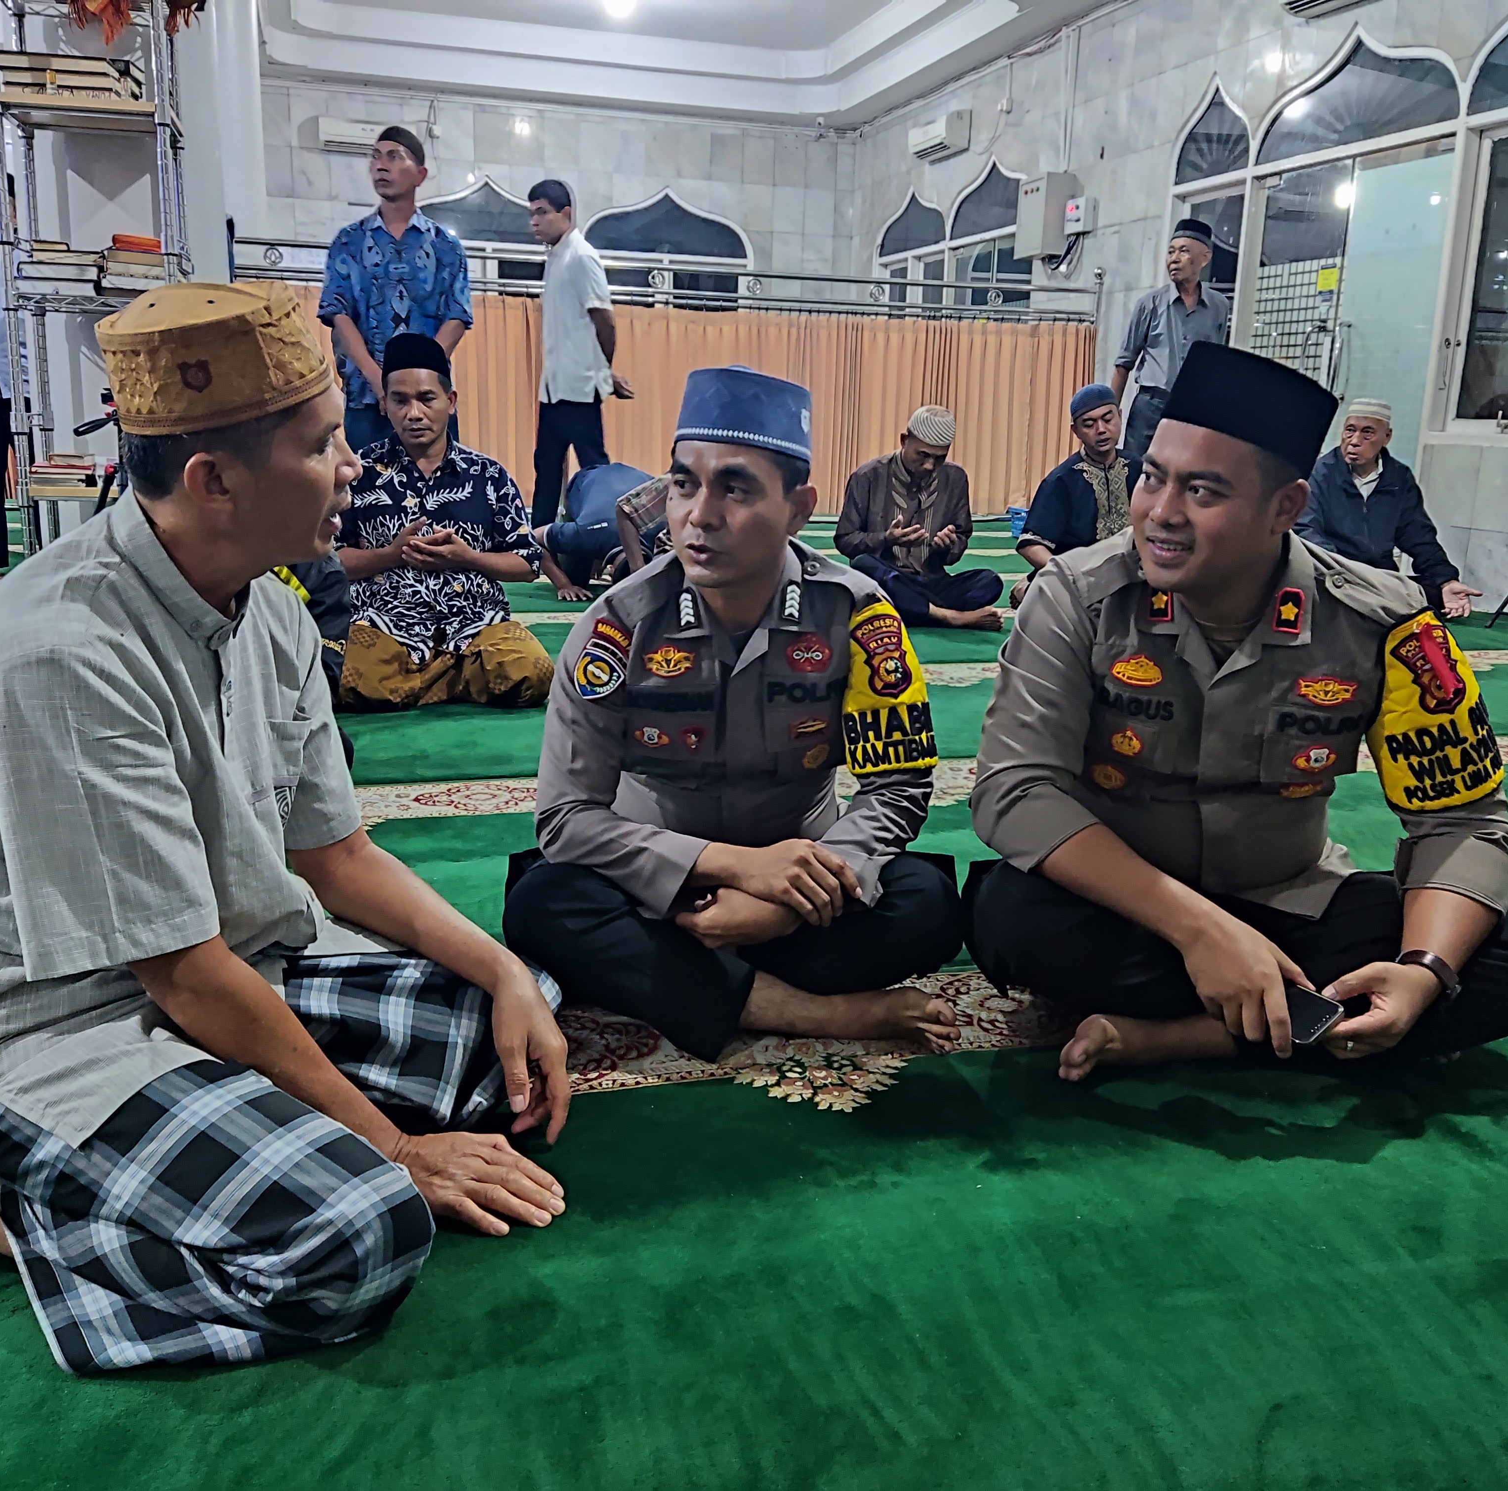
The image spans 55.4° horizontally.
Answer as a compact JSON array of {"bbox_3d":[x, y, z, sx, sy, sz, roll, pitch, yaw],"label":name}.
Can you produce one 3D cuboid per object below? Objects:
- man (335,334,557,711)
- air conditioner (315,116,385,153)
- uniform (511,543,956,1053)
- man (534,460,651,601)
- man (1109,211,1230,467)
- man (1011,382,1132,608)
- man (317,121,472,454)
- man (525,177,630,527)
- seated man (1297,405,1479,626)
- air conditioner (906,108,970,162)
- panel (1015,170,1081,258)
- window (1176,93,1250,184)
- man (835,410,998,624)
[{"bbox_3d":[-0.881,-0.647,3.993,0.590,0.945,0.650,-1,13,-12],"label":"man"},{"bbox_3d":[-3.376,-5.308,12.598,0.810,0.280,0.210,-2,14,-16],"label":"air conditioner"},{"bbox_3d":[-0.028,0.021,2.064,0.630,0.620,0.570,2,13,0],"label":"uniform"},{"bbox_3d":[-0.602,-0.954,6.250,0.600,0.540,0.950,-1,13,-14],"label":"man"},{"bbox_3d":[1.926,-1.513,6.543,0.480,1.670,0.310,8,15,23],"label":"man"},{"bbox_3d":[1.297,-0.885,5.380,0.660,0.910,0.640,0,13,-8],"label":"man"},{"bbox_3d":[-1.227,-1.271,5.032,0.520,1.670,0.330,-1,13,-12],"label":"man"},{"bbox_3d":[-0.755,-1.463,5.965,0.360,1.660,0.450,-6,16,-31],"label":"man"},{"bbox_3d":[2.633,-0.969,6.039,0.710,0.890,0.600,8,15,23],"label":"seated man"},{"bbox_3d":[1.540,-5.017,11.842,0.210,0.290,0.810,-2,14,-16],"label":"air conditioner"},{"bbox_3d":[2.070,-3.747,10.186,0.220,0.540,0.400,-2,14,-16],"label":"panel"},{"bbox_3d":[2.713,-3.593,8.416,0.070,0.502,0.740,-2,14,-16],"label":"window"},{"bbox_3d":[0.647,-0.890,5.538,0.630,0.810,0.650,-1,13,-12],"label":"man"}]

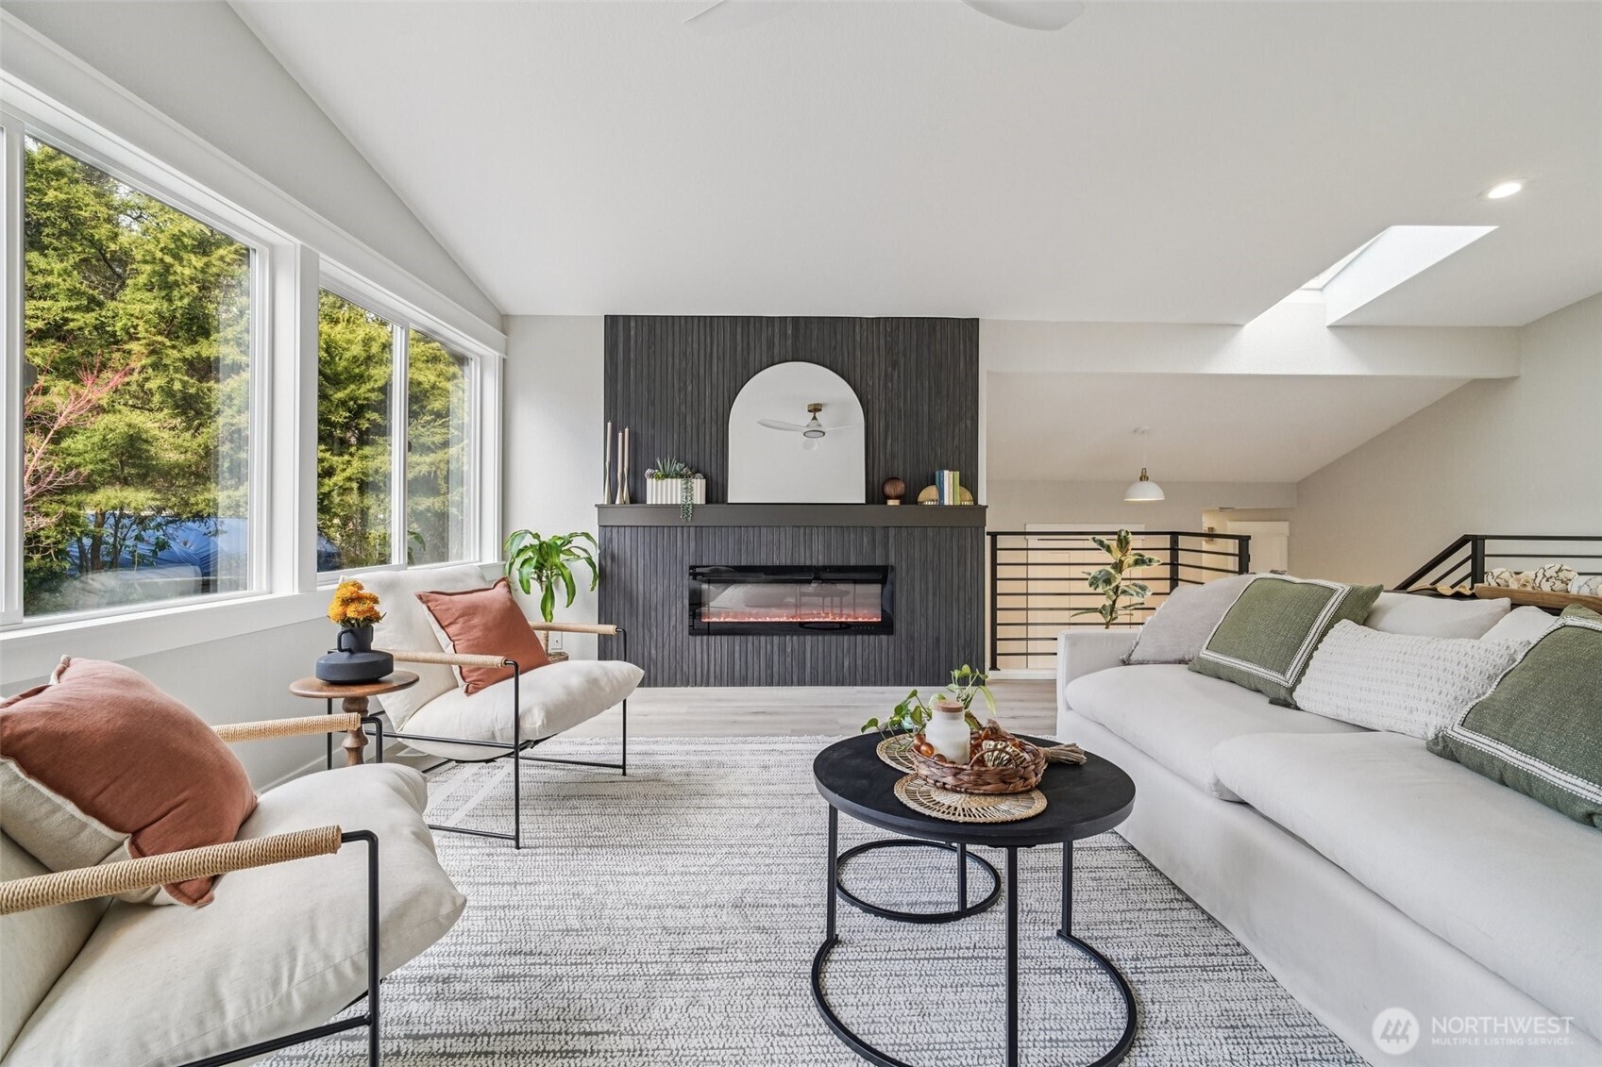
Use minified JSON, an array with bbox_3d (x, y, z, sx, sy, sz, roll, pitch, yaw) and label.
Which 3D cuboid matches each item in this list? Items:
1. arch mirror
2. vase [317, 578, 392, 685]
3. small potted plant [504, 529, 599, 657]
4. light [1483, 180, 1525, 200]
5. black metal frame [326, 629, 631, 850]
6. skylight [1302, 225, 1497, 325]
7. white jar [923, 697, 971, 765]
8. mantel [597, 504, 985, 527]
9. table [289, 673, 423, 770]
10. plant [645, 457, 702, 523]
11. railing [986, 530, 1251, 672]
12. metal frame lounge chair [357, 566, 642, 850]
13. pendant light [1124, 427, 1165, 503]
[{"bbox_3d":[-0.029,-0.685,4.780,0.925,0.945,0.030,0,-1,-1],"label":"arch mirror"},{"bbox_3d":[-1.439,0.311,2.289,0.212,0.321,0.212,0,1,-1],"label":"vase"},{"bbox_3d":[-1.474,0.469,4.211,0.520,0.982,0.500,0,1,-1],"label":"small potted plant"},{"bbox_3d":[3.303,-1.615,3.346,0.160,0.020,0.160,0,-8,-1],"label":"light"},{"bbox_3d":[-1.208,0.713,2.758,0.807,0.631,0.711,0,1,16],"label":"black metal frame"},{"bbox_3d":[3.440,-1.640,4.430,0.600,0.200,1.180,0,-9,0],"label":"skylight"},{"bbox_3d":[0.410,0.557,1.990,0.130,0.185,0.130,0,1,0],"label":"white jar"},{"bbox_3d":[-0.061,-0.116,4.636,2.502,0.145,0.190,0,1,-1],"label":"mantel"},{"bbox_3d":[-1.411,0.754,2.256,0.349,0.562,0.349,0,1,-1],"label":"table"},{"bbox_3d":[-0.835,-0.288,4.680,0.385,0.420,0.180,0,1,-1],"label":"plant"},{"bbox_3d":[1.915,0.469,4.480,1.290,0.960,0.880,0,1,-1],"label":"railing"},{"bbox_3d":[-1.168,0.597,2.780,0.900,0.880,0.730,0,1,15],"label":"metal frame lounge chair"},{"bbox_3d":[2.865,-0.576,5.950,0.345,0.630,0.345,0,1,0],"label":"pendant light"}]

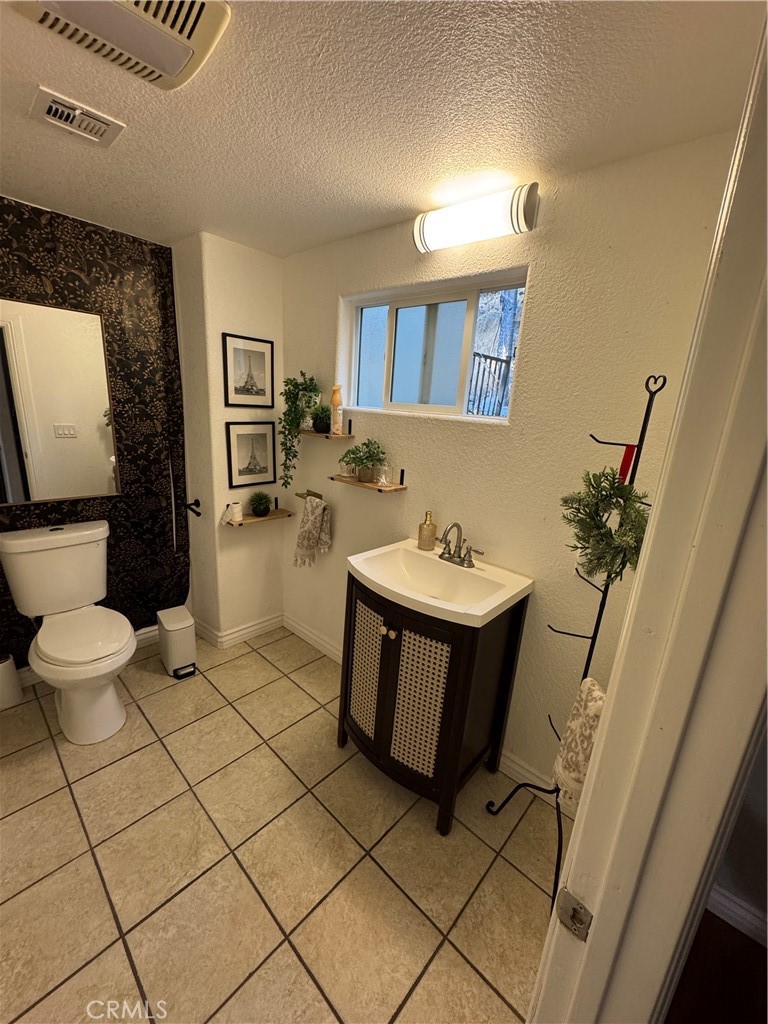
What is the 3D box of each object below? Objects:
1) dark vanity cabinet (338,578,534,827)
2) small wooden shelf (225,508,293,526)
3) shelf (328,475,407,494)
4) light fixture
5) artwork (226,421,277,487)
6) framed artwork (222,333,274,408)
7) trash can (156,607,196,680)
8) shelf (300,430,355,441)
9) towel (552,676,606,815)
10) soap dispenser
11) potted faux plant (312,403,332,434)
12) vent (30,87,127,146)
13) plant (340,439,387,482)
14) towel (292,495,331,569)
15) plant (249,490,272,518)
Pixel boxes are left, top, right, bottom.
[{"bbox_3d":[0.158,0.703,1.759,0.597,0.871,0.485,17,20,41],"label":"dark vanity cabinet"},{"bbox_3d":[-0.740,0.036,2.493,0.122,0.019,0.395,17,20,41],"label":"small wooden shelf"},{"bbox_3d":[-0.083,-0.140,2.003,0.380,0.018,0.149,16,20,39],"label":"shelf"},{"bbox_3d":[0.305,-1.043,1.487,0.457,0.127,0.100,16,20,39],"label":"light fixture"},{"bbox_3d":[-0.764,-0.334,2.417,0.020,0.372,0.306,17,20,41],"label":"artwork"},{"bbox_3d":[-0.733,-0.765,2.279,0.020,0.371,0.300,17,20,40],"label":"framed artwork"},{"bbox_3d":[-1.171,0.736,2.354,0.155,0.300,0.225,-9,20,-38],"label":"trash can"},{"bbox_3d":[-0.336,-0.408,2.174,0.375,0.018,0.149,16,20,39],"label":"shelf"},{"bbox_3d":[0.710,0.833,1.439,0.180,0.510,0.100,17,20,41],"label":"towel"},{"bbox_3d":[0.199,0.084,1.871,0.076,0.168,0.078,9,16,18],"label":"soap dispenser"},{"bbox_3d":[-0.329,-0.496,2.197,0.122,0.150,0.122,3,15,-1],"label":"potted faux plant"},{"bbox_3d":[-0.860,-1.101,1.164,0.186,0.018,0.191,17,20,41],"label":"vent"},{"bbox_3d":[-0.106,-0.250,1.988,0.250,0.200,0.160,16,20,39],"label":"plant"},{"bbox_3d":[-0.401,0.135,2.373,0.210,0.425,0.095,16,20,39],"label":"towel"},{"bbox_3d":[-0.725,-0.044,2.457,0.135,0.142,0.135,17,20,40],"label":"plant"}]

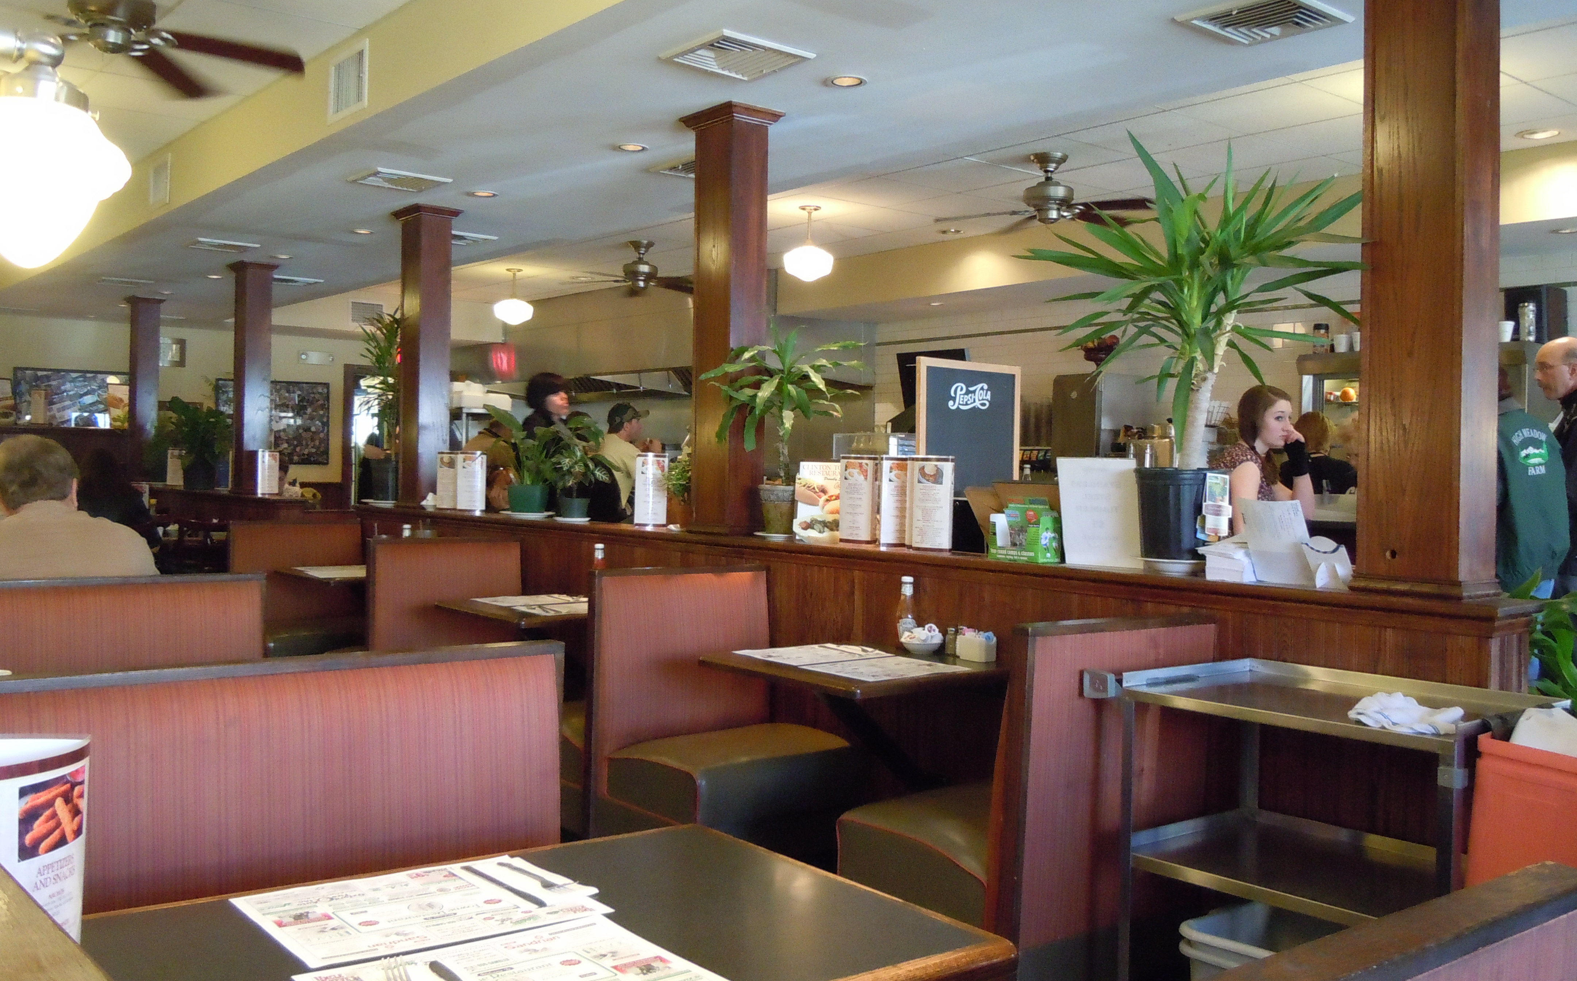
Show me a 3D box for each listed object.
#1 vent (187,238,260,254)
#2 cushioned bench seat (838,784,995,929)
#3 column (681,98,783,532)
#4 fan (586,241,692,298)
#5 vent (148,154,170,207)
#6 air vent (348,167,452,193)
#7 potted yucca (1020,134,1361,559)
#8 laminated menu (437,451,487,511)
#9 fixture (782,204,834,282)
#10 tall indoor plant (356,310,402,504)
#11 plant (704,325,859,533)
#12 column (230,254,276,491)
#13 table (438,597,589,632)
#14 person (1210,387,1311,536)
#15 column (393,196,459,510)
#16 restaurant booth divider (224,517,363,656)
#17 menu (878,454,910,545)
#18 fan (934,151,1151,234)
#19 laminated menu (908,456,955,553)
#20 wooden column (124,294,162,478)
[{"bbox_3d":[-3.308,-1.417,7.973,0.340,0.025,0.340,1,1,-39],"label":"vent"},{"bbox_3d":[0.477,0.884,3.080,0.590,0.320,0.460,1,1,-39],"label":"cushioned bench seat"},{"bbox_3d":[-0.217,-0.581,4.799,0.245,1.462,0.325,1,1,-39],"label":"column"},{"bbox_3d":[-1.079,-1.639,9.963,1.220,0.370,1.220,-1,2,-40],"label":"fan"},{"bbox_3d":[-3.257,-1.592,7.063,0.025,0.240,0.365,1,1,-39],"label":"vent"},{"bbox_3d":[-1.670,-1.328,5.878,0.345,0.035,0.345,1,1,-39],"label":"air vent"},{"bbox_3d":[0.950,-0.337,3.340,0.790,1.063,0.830,1,1,-39],"label":"potted yucca"},{"bbox_3d":[-1.560,-0.046,6.516,0.230,0.287,0.100,2,1,30],"label":"laminated menu"},{"bbox_3d":[0.123,-1.454,8.057,0.298,0.454,0.298,2,0,0],"label":"fixture"},{"bbox_3d":[-2.082,-0.428,6.960,0.390,1.006,0.390,1,1,-39],"label":"tall indoor plant"},{"bbox_3d":[-0.024,-0.209,4.780,0.570,0.740,0.530,1,2,0],"label":"plant"},{"bbox_3d":[-3.491,-0.730,8.907,0.260,1.490,0.295,-1,2,-40],"label":"column"},{"bbox_3d":[-0.820,0.746,4.690,0.570,0.710,0.620,1,1,-39],"label":"table"},{"bbox_3d":[1.833,0.313,5.263,0.480,1.420,0.430,0,2,-25],"label":"person"},{"bbox_3d":[-1.827,-0.658,6.893,0.260,1.490,0.295,-1,2,-40],"label":"column"},{"bbox_3d":[-2.413,0.653,6.970,0.630,0.990,0.550,-1,2,-40],"label":"restaurant booth divider"},{"bbox_3d":[0.343,0.030,4.206,0.125,0.285,0.090,2,1,34],"label":"menu"},{"bbox_3d":[1.297,-1.488,6.826,1.120,0.340,1.120,1,1,-39],"label":"fan"},{"bbox_3d":[0.426,0.035,4.058,0.125,0.285,0.090,2,1,38],"label":"laminated menu"},{"bbox_3d":[-4.936,-0.748,10.508,0.245,1.440,0.320,1,1,-39],"label":"wooden column"}]

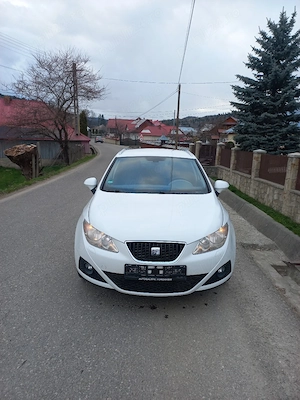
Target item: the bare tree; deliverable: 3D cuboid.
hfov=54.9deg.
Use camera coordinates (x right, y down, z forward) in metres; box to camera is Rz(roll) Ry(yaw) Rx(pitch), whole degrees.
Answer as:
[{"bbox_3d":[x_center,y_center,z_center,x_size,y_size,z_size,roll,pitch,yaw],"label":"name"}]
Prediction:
[{"bbox_3d":[-5.326,-5.318,16.817,5.590,6.600,5.310,1,12,0],"label":"bare tree"}]

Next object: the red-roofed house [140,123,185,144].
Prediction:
[{"bbox_3d":[2.553,-12.968,59.000,9.200,5.000,8.500,2,12,3],"label":"red-roofed house"}]

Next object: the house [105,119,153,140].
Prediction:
[{"bbox_3d":[-4.455,-15.352,66.000,11.000,6.500,9.500,-1,12,-9],"label":"house"}]

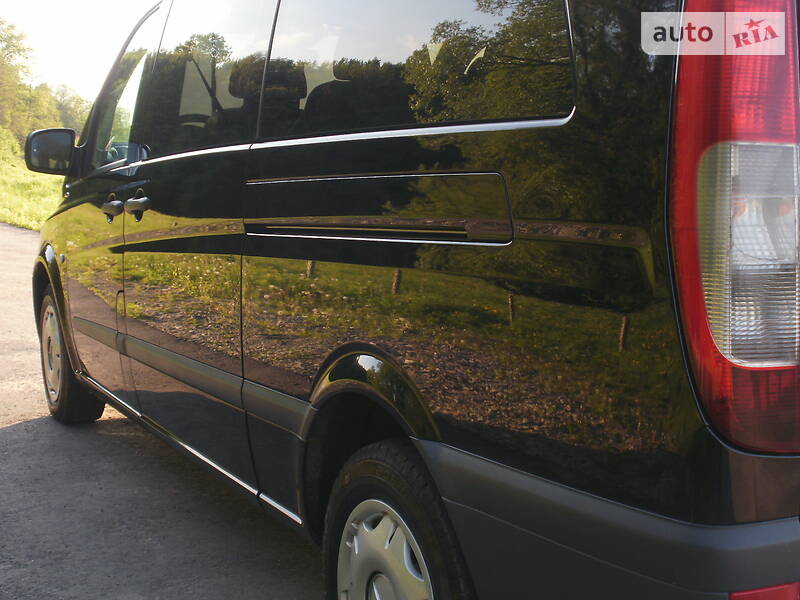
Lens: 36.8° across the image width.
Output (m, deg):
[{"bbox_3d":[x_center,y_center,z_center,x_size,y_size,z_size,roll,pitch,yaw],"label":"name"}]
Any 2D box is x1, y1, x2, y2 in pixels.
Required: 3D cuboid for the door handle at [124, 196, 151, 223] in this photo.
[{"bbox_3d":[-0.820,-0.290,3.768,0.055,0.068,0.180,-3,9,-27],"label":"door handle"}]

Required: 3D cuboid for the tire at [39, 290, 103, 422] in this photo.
[{"bbox_3d":[-1.455,0.232,5.375,0.210,0.660,0.660,-3,9,-27],"label":"tire"}]

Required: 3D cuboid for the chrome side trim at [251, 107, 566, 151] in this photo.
[{"bbox_3d":[-0.052,-0.331,2.407,0.035,0.046,1.262,-3,6,-29],"label":"chrome side trim"}]

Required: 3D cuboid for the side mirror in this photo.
[{"bbox_3d":[-1.390,-0.588,4.780,0.205,0.185,0.115,-3,9,-27],"label":"side mirror"}]

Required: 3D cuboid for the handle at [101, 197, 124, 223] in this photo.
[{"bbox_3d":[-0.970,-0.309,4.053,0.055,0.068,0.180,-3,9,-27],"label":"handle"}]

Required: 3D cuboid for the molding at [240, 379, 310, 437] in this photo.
[{"bbox_3d":[-0.290,0.253,2.842,0.038,0.095,0.390,-3,6,-27],"label":"molding"}]

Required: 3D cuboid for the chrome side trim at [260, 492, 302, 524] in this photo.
[{"bbox_3d":[-0.294,0.507,2.933,0.016,0.022,0.279,-3,9,-27],"label":"chrome side trim"}]

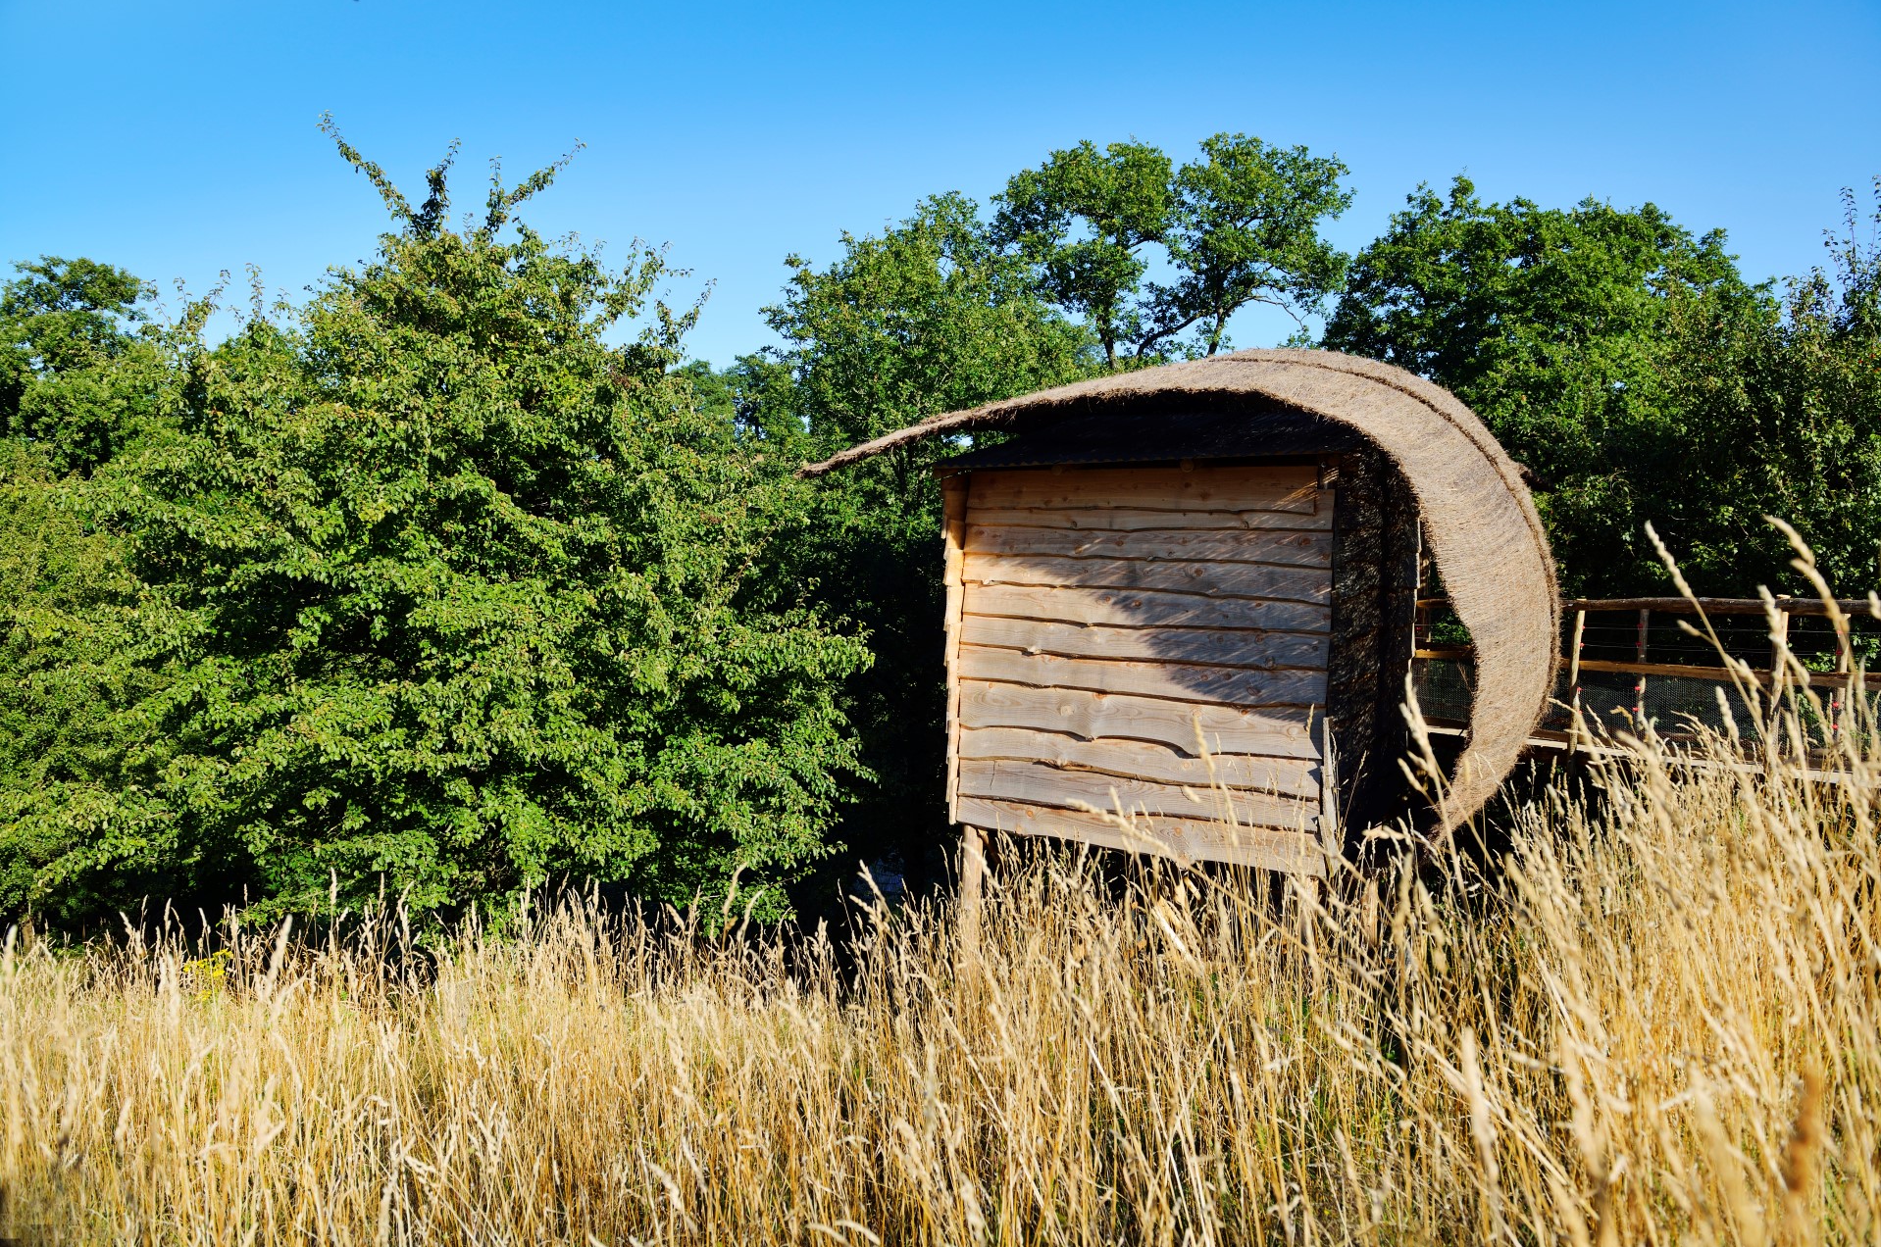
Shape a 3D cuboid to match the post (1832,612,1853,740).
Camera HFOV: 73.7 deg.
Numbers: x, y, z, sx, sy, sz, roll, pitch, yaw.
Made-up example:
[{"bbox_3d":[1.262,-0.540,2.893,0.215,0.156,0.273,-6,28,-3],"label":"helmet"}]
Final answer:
[{"bbox_3d":[6.403,0.391,8.900,0.100,1.050,0.100,3,3,29],"label":"post"}]

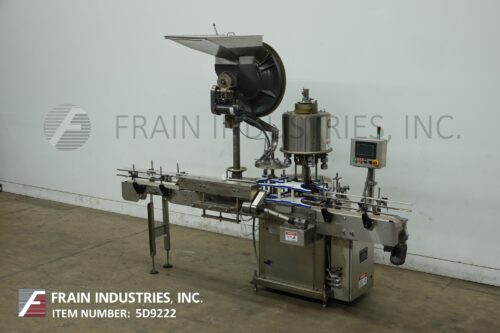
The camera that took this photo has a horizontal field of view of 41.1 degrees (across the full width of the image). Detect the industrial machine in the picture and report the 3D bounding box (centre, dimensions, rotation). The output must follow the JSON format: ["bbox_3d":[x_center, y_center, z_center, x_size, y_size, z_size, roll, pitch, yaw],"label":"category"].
[{"bbox_3d":[0.113,-0.046,6.278,3.319,2.375,0.977,7,12,36],"label":"industrial machine"}]

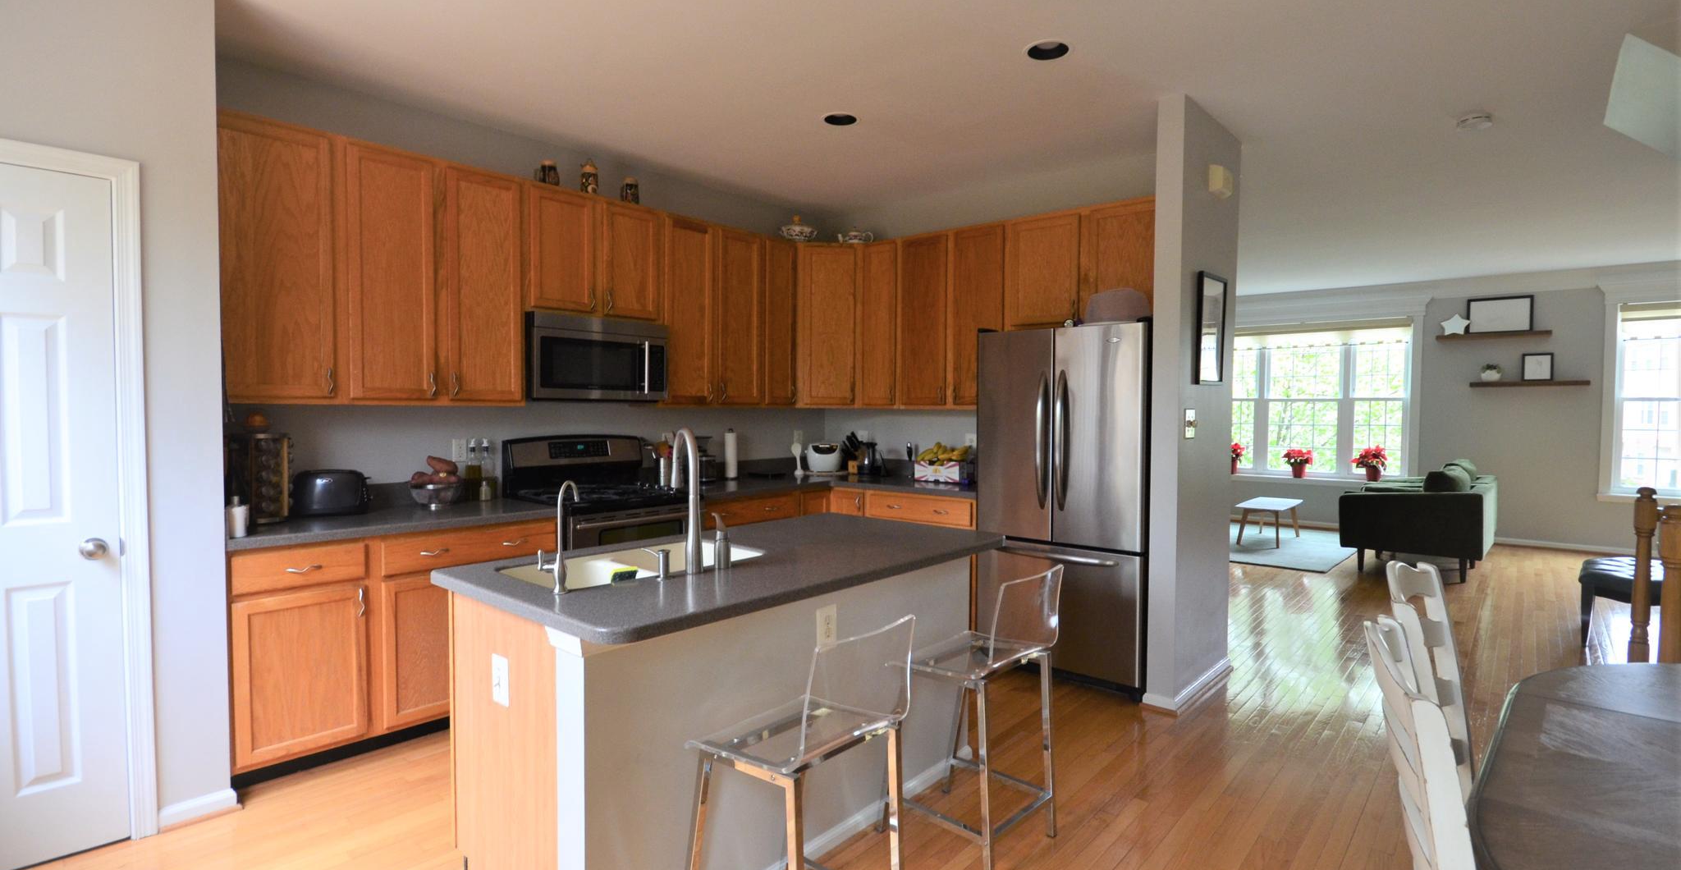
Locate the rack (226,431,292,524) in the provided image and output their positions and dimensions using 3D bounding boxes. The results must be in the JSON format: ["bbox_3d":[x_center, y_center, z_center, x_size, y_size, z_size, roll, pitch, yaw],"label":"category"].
[{"bbox_3d":[-2.262,0.168,2.766,0.180,0.345,0.180,-1,2,-45],"label":"rack"}]

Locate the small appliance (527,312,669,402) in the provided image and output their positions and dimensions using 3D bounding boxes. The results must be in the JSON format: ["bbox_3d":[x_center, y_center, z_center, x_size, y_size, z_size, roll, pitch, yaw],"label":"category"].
[{"bbox_3d":[-1.316,-0.377,3.665,0.410,0.427,0.745,2,3,45],"label":"small appliance"}]

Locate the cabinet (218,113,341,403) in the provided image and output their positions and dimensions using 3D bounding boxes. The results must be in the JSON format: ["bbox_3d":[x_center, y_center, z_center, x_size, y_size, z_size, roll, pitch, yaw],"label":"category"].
[{"bbox_3d":[-2.269,-0.651,2.763,0.340,1.069,0.425,2,3,45],"label":"cabinet"}]

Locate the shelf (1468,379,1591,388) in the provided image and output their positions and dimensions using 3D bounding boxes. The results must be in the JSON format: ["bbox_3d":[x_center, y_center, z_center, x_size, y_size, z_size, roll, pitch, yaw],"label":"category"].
[{"bbox_3d":[6.665,-0.490,6.778,0.830,0.050,0.170,2,2,43],"label":"shelf"}]

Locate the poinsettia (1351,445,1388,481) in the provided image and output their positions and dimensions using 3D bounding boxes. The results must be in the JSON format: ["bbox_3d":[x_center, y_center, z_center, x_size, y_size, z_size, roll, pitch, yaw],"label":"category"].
[{"bbox_3d":[5.896,0.321,7.777,0.330,0.390,0.330,2,2,35],"label":"poinsettia"}]

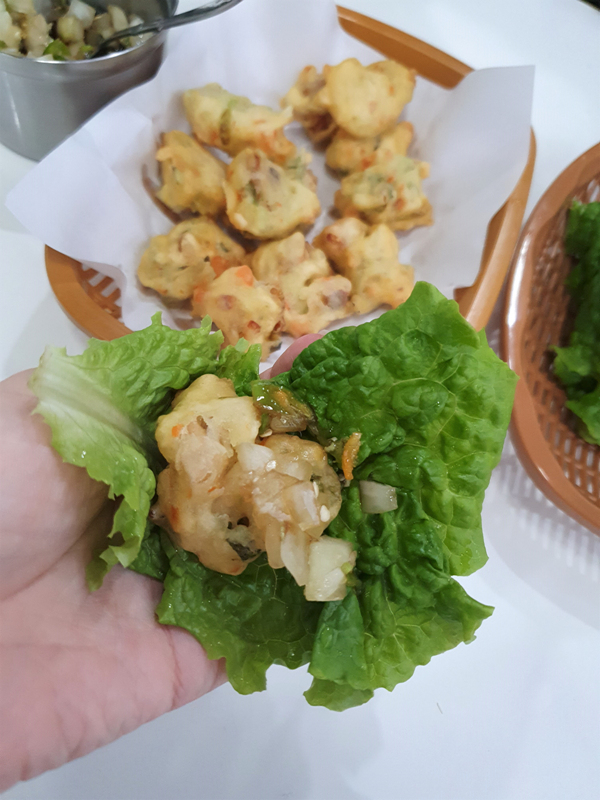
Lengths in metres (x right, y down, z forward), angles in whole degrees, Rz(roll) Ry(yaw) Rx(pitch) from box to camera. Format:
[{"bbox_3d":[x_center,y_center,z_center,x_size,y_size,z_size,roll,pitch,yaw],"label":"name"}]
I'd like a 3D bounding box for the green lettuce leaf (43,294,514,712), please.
[{"bbox_3d":[-0.007,0.026,0.180,0.130,0.055,0.118,3,61,-5],"label":"green lettuce leaf"}]

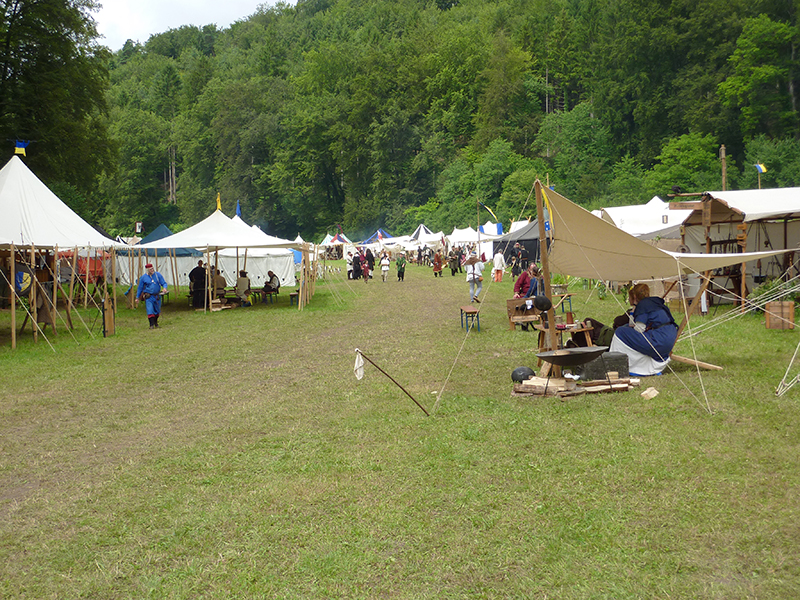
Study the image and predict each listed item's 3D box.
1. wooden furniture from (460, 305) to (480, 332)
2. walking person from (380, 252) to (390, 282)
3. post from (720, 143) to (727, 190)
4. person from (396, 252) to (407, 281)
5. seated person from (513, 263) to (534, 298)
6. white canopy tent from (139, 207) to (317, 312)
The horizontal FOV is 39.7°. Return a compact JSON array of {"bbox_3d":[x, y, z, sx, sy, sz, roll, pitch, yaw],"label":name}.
[{"bbox_3d":[1.627,0.427,25.600,0.280,0.480,2.150,-2,3,1],"label":"wooden furniture"},{"bbox_3d":[-0.869,-1.900,66.500,0.550,1.650,0.420,-2,3,-2],"label":"walking person"},{"bbox_3d":[13.152,-3.361,45.131,0.220,5.900,0.220,-1,3,0],"label":"post"},{"bbox_3d":[0.088,-1.945,65.000,0.600,1.720,0.420,-1,3,-1],"label":"person"},{"bbox_3d":[3.310,-0.247,28.800,0.680,1.380,0.720,-3,3,-18],"label":"seated person"},{"bbox_3d":[-6.400,-1.542,40.500,6.000,3.650,6.200,-1,3,-2],"label":"white canopy tent"}]

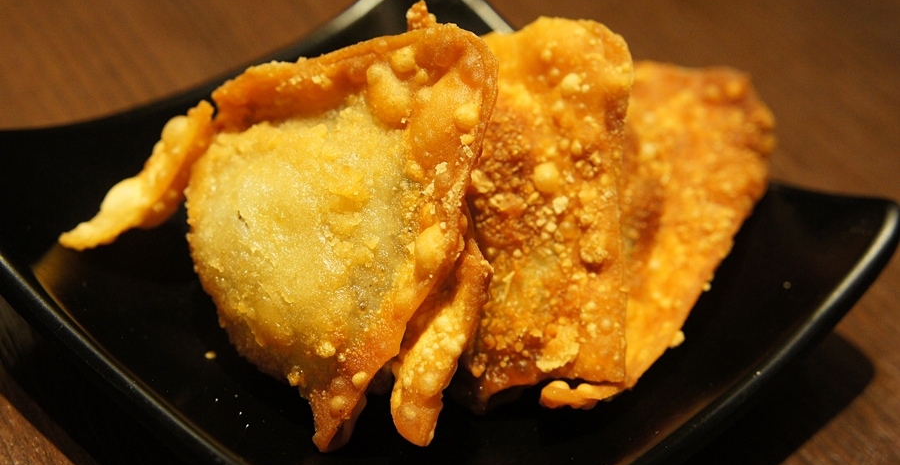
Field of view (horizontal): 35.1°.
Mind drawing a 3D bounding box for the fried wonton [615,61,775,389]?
[{"bbox_3d":[0.043,-0.003,0.315,0.045,0.020,0.075,23,72,-7],"label":"fried wonton"}]

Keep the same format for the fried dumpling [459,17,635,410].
[{"bbox_3d":[0.018,-0.004,0.298,0.043,0.021,0.081,3,74,-3],"label":"fried dumpling"}]

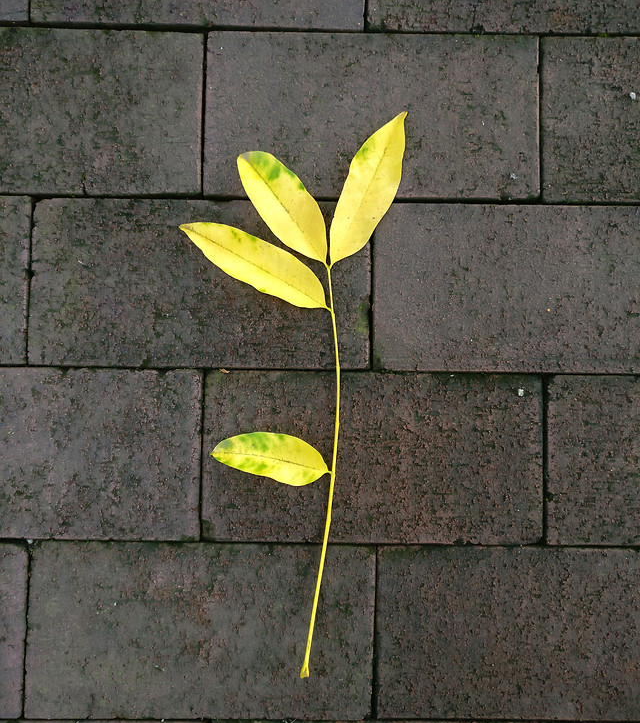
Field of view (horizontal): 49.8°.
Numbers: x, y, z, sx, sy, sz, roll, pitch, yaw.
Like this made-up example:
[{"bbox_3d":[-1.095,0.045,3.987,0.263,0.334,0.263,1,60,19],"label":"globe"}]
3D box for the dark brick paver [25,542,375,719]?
[{"bbox_3d":[-0.070,0.160,0.433,0.204,0.050,0.101,1,88,-1],"label":"dark brick paver"}]

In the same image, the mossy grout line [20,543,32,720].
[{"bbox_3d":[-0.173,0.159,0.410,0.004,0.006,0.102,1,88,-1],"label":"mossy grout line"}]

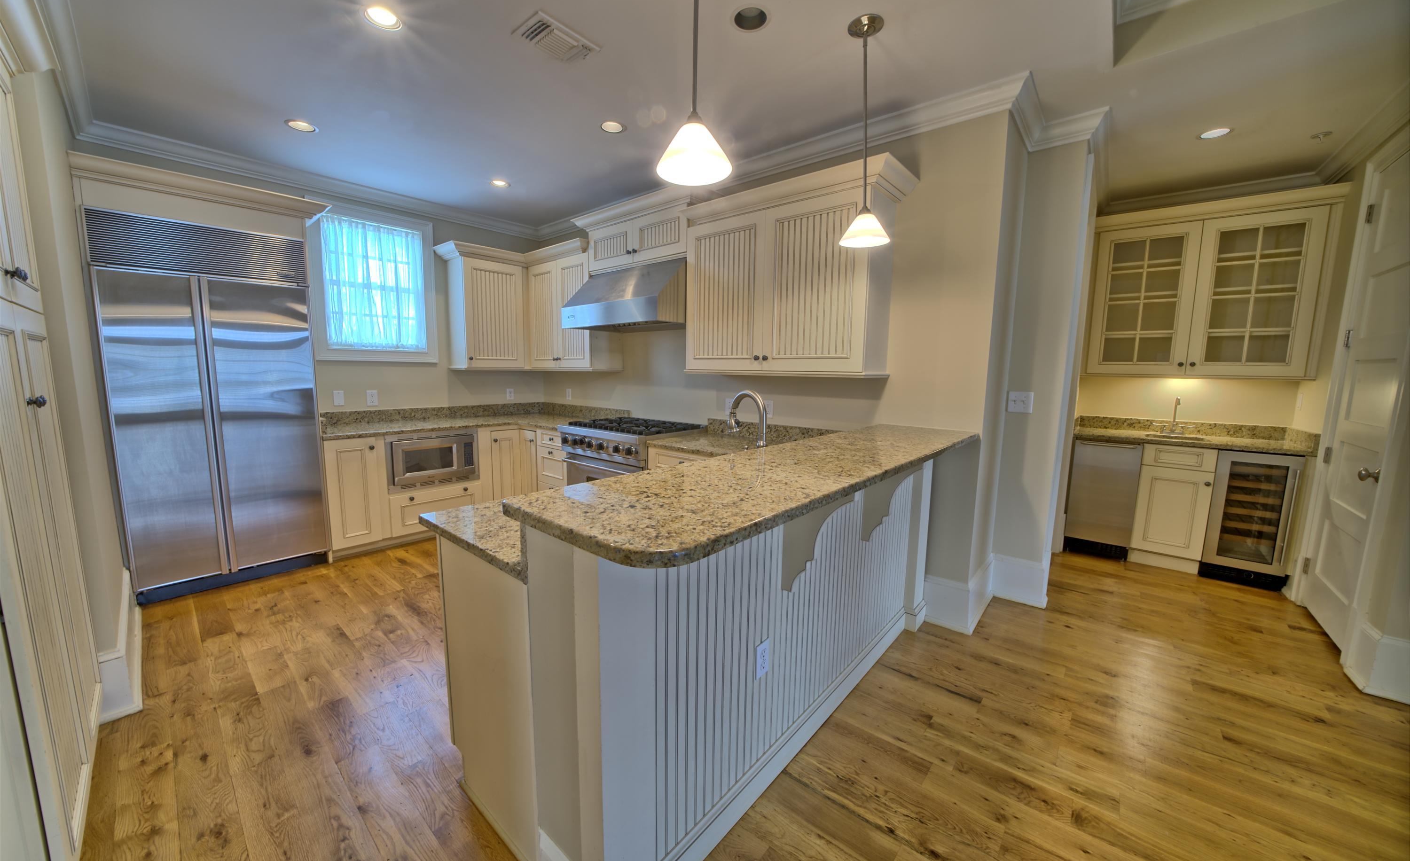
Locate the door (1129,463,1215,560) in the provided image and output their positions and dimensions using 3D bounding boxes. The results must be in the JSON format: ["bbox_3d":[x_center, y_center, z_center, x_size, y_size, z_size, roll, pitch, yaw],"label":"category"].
[{"bbox_3d":[3.309,0.578,3.337,0.364,0.622,0.030,7,9,40],"label":"door"}]

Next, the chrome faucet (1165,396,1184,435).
[{"bbox_3d":[3.656,-0.111,3.653,0.125,0.305,0.160,7,9,41],"label":"chrome faucet"}]

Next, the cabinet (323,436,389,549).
[{"bbox_3d":[-2.767,0.439,3.649,0.620,0.832,0.355,7,9,41],"label":"cabinet"}]

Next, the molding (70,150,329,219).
[{"bbox_3d":[-2.811,-1.364,2.704,0.140,0.120,1.040,7,9,40],"label":"molding"}]

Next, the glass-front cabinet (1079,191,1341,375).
[{"bbox_3d":[3.536,-0.977,3.390,1.200,1.170,0.410,6,9,37],"label":"glass-front cabinet"}]

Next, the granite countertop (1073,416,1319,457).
[{"bbox_3d":[3.456,0.026,3.426,1.200,0.143,0.640,6,9,37],"label":"granite countertop"}]

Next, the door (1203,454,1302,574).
[{"bbox_3d":[3.585,0.536,3.085,0.364,0.770,0.048,7,9,41],"label":"door"}]

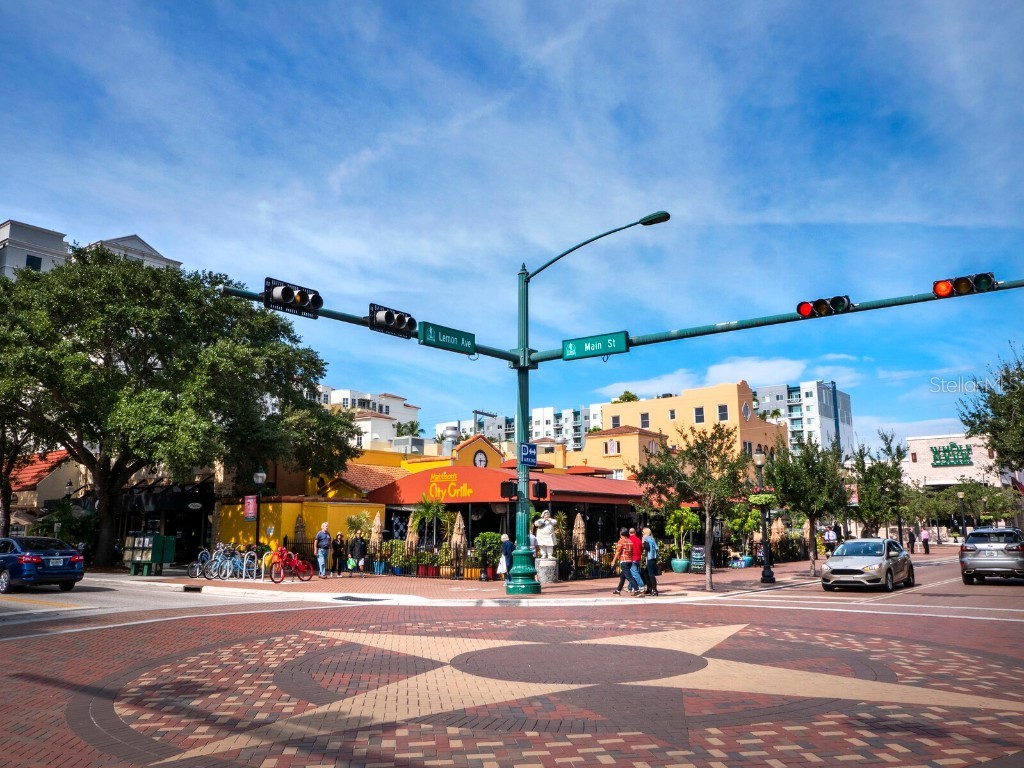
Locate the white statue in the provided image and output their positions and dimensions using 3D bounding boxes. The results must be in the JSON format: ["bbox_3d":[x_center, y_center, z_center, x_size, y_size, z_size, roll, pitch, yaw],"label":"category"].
[{"bbox_3d":[1.125,4.935,27.199,0.729,1.557,0.550,0,-10,-1],"label":"white statue"}]

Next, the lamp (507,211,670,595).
[{"bbox_3d":[2.019,0.591,22.117,5.140,9.893,0.949,-7,-12,35],"label":"lamp"}]

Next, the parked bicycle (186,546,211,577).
[{"bbox_3d":[-10.278,6.059,28.294,0.600,1.060,1.720,-8,-13,37],"label":"parked bicycle"}]

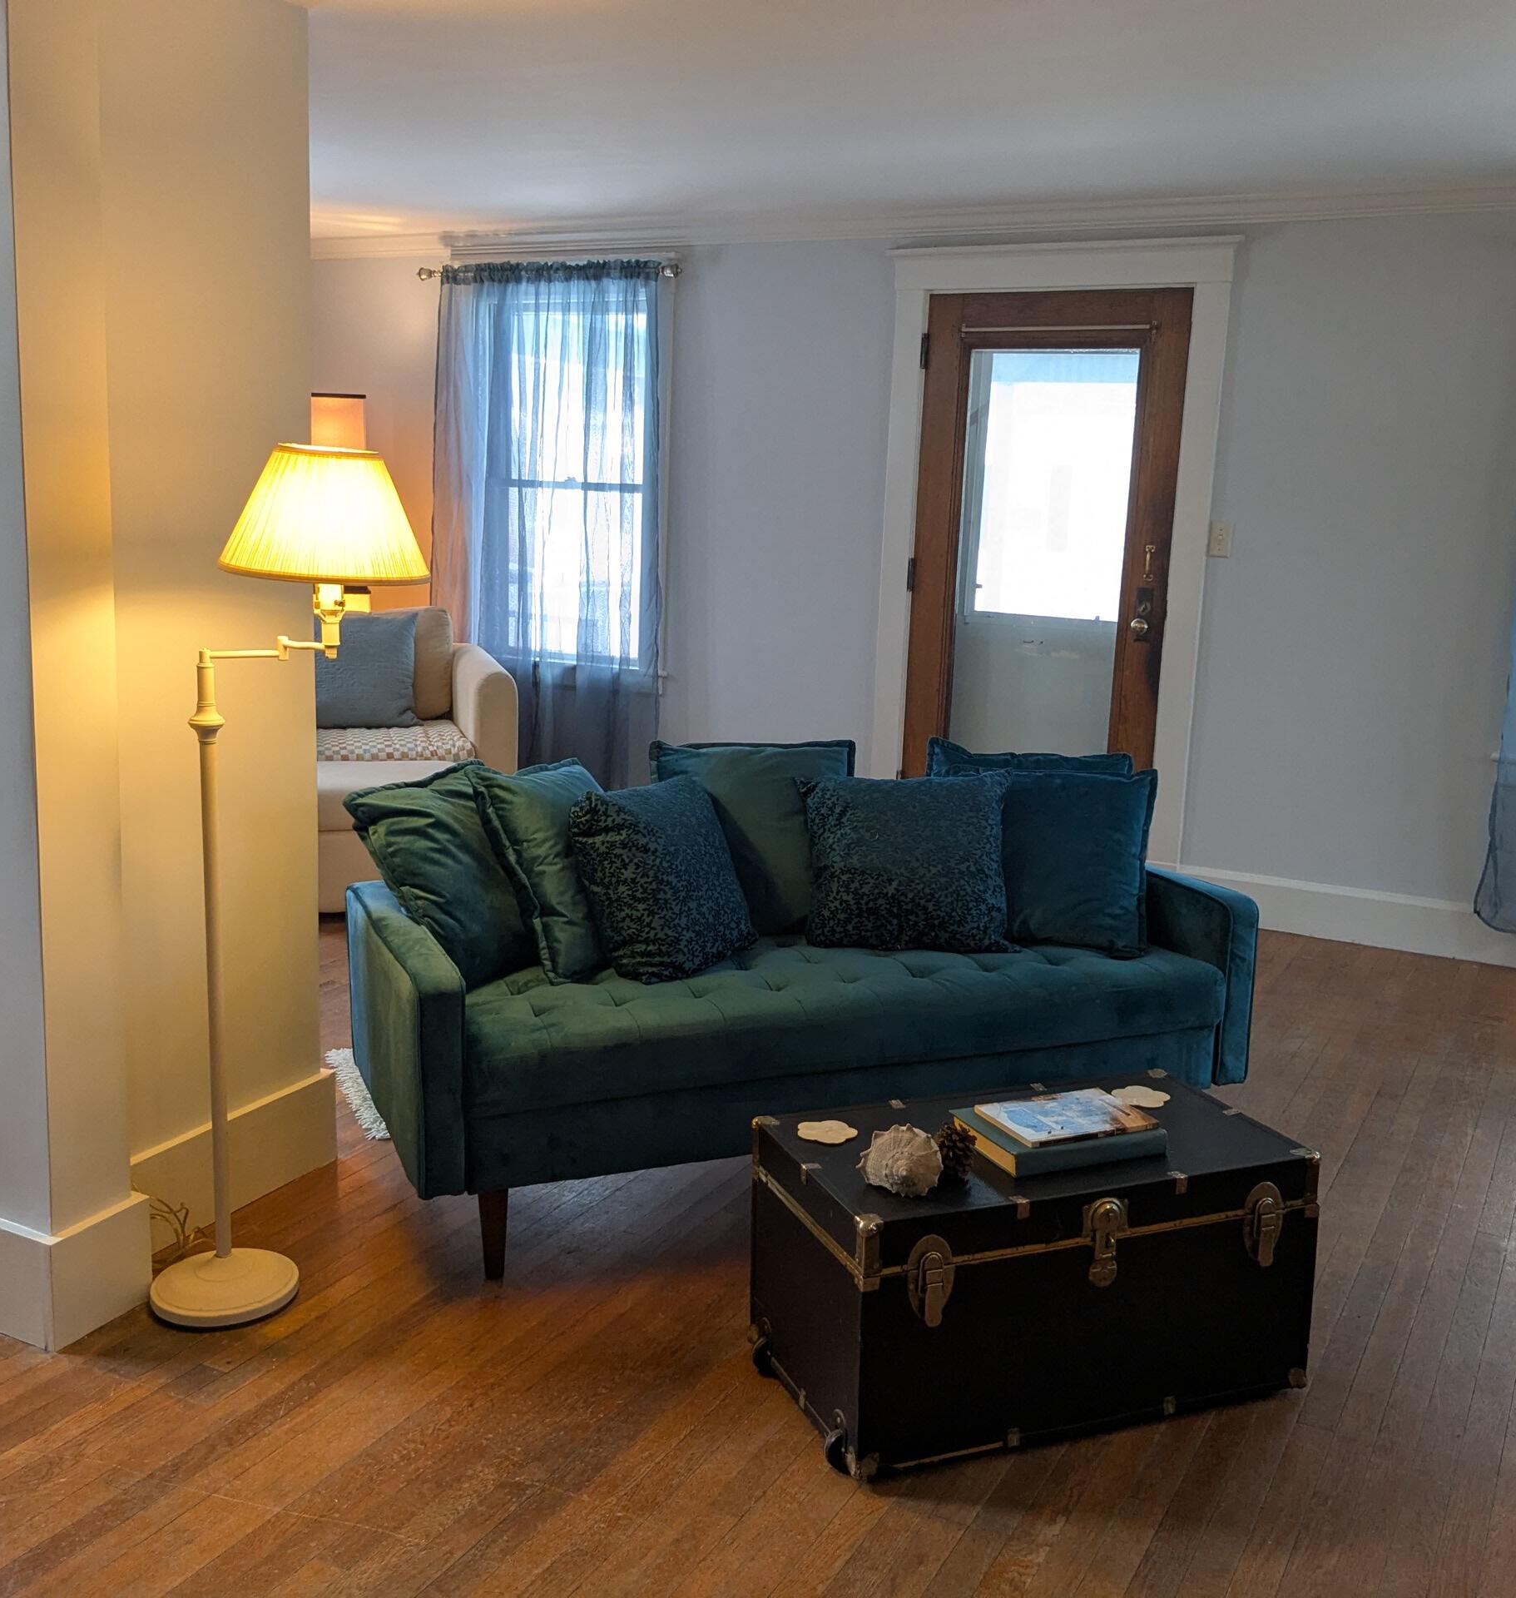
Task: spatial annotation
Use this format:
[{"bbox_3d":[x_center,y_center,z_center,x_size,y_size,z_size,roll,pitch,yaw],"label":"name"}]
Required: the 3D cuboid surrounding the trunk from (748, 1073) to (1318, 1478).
[{"bbox_3d":[0.422,0.708,2.600,0.775,0.382,0.410,-2,11,-22],"label":"trunk"}]

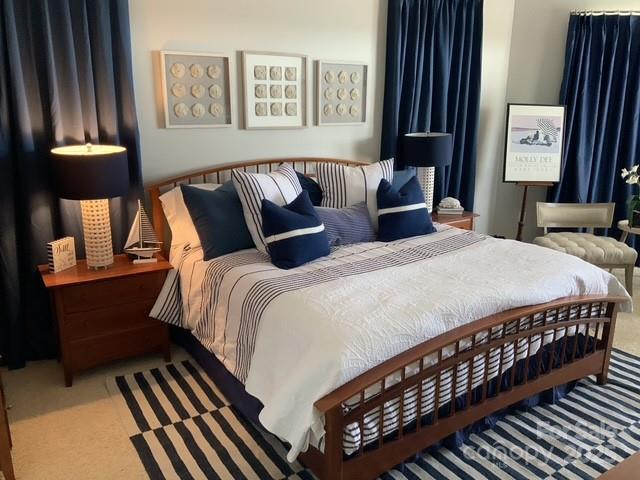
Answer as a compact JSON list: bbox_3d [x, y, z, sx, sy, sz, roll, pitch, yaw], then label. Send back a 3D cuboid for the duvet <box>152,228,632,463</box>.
[{"bbox_3d":[0.379,0.343,3.425,2.420,0.520,1.900,-9,16,-31],"label":"duvet"}]

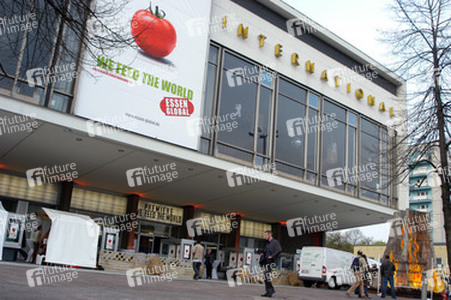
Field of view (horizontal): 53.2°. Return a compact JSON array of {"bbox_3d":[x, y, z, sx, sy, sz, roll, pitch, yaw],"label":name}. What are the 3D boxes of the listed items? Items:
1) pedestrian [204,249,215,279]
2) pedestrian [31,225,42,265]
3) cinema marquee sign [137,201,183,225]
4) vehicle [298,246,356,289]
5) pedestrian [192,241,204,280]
[{"bbox_3d":[-0.940,6.785,26.800,0.560,1.700,0.400,2,-16,9],"label":"pedestrian"},{"bbox_3d":[-8.420,4.170,19.980,0.500,1.680,0.400,-1,-17,18],"label":"pedestrian"},{"bbox_3d":[-4.216,4.000,28.654,3.600,1.150,0.220,17,-20,-38],"label":"cinema marquee sign"},{"bbox_3d":[7.090,7.880,29.750,1.950,2.450,5.200,-10,-21,41],"label":"vehicle"},{"bbox_3d":[-1.237,5.026,20.500,0.540,1.720,0.480,5,-16,-2],"label":"pedestrian"}]

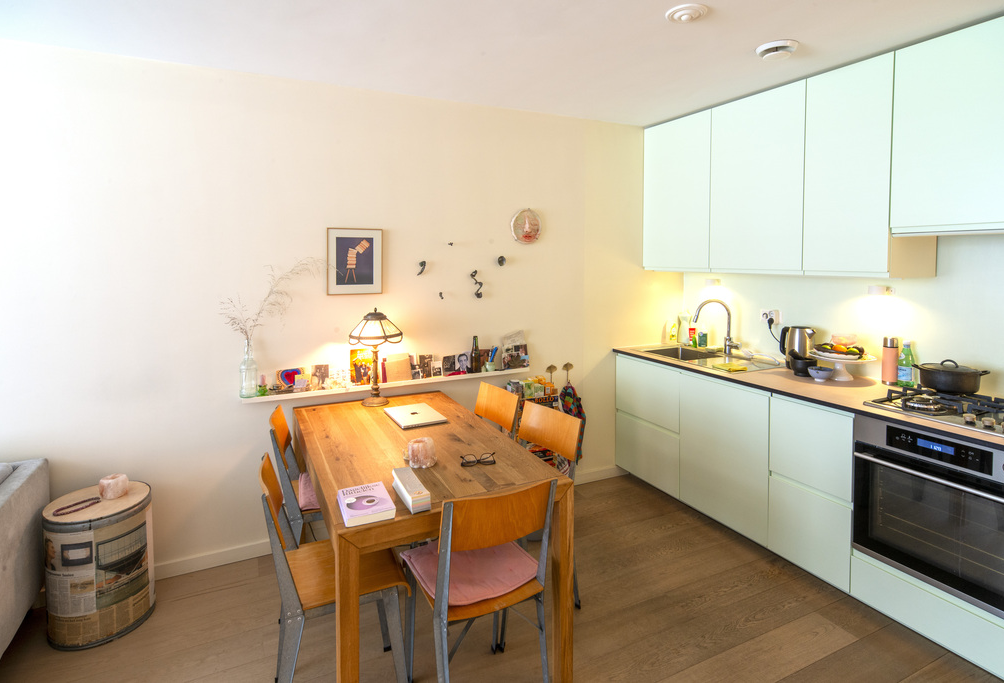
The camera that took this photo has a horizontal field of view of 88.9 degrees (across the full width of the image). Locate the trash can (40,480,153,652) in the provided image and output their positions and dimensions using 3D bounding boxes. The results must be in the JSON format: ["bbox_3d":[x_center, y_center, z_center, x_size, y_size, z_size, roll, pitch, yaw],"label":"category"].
[{"bbox_3d":[-1.766,0.964,2.263,0.380,0.520,0.380,-4,8,-26],"label":"trash can"}]

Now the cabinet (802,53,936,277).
[{"bbox_3d":[1.884,-0.841,2.622,0.394,1.007,0.407,-5,9,-25],"label":"cabinet"}]

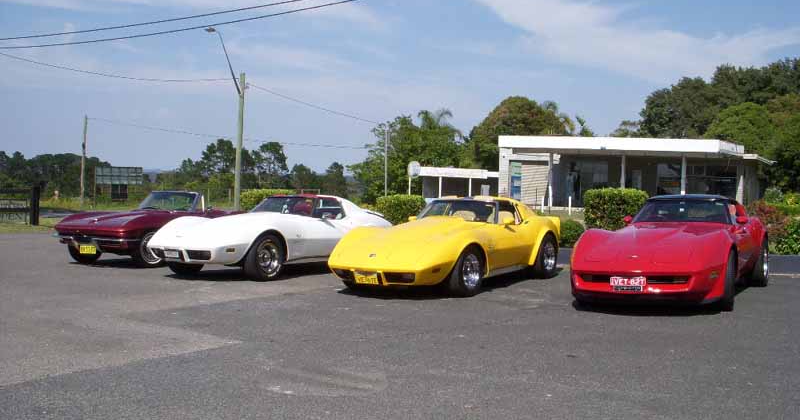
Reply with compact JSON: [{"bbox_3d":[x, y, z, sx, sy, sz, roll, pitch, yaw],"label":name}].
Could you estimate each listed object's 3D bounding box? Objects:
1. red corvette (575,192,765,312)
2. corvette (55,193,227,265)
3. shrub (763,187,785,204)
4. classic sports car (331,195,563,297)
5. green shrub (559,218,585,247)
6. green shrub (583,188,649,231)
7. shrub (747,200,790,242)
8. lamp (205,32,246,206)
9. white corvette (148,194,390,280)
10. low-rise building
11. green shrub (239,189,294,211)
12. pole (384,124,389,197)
[{"bbox_3d":[3.582,0.435,11.197,1.800,1.220,4.700,1,2,30],"label":"red corvette"},{"bbox_3d":[-4.103,0.277,16.038,1.770,1.240,4.450,1,2,29],"label":"corvette"},{"bbox_3d":[13.184,-0.512,31.000,0.800,0.680,0.750,2,2,28],"label":"shrub"},{"bbox_3d":[0.840,0.409,12.223,1.800,1.210,4.700,1,2,32],"label":"classic sports car"},{"bbox_3d":[3.012,0.411,15.700,0.680,0.520,0.600,2,2,28],"label":"green shrub"},{"bbox_3d":[4.957,-0.023,20.200,1.500,0.950,1.300,2,2,28],"label":"green shrub"},{"bbox_3d":[6.570,0.215,15.700,0.900,0.800,0.800,2,2,28],"label":"shrub"},{"bbox_3d":[-8.369,-4.328,42.000,1.850,8.900,0.400,1,2,17],"label":"lamp"},{"bbox_3d":[-1.866,0.348,14.048,1.790,1.220,4.700,1,2,34],"label":"white corvette"},{"bbox_3d":[11.968,-1.765,46.731,10.800,3.500,9.500,2,2,27],"label":"low-rise building"},{"bbox_3d":[-3.893,-0.163,26.000,1.700,1.050,1.400,2,2,28],"label":"green shrub"},{"bbox_3d":[-1.076,-3.826,70.000,0.250,6.100,0.250,1,2,0],"label":"pole"}]

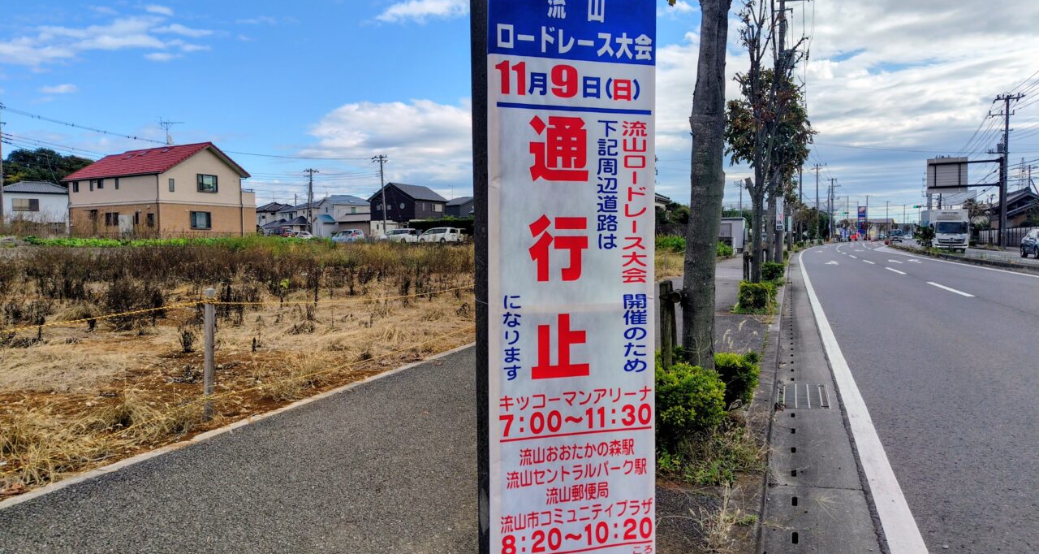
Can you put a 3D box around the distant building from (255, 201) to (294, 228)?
[{"bbox_3d":[-49.546,-10.589,135.774,8.600,7.600,7.800,1,4,27],"label":"distant building"}]

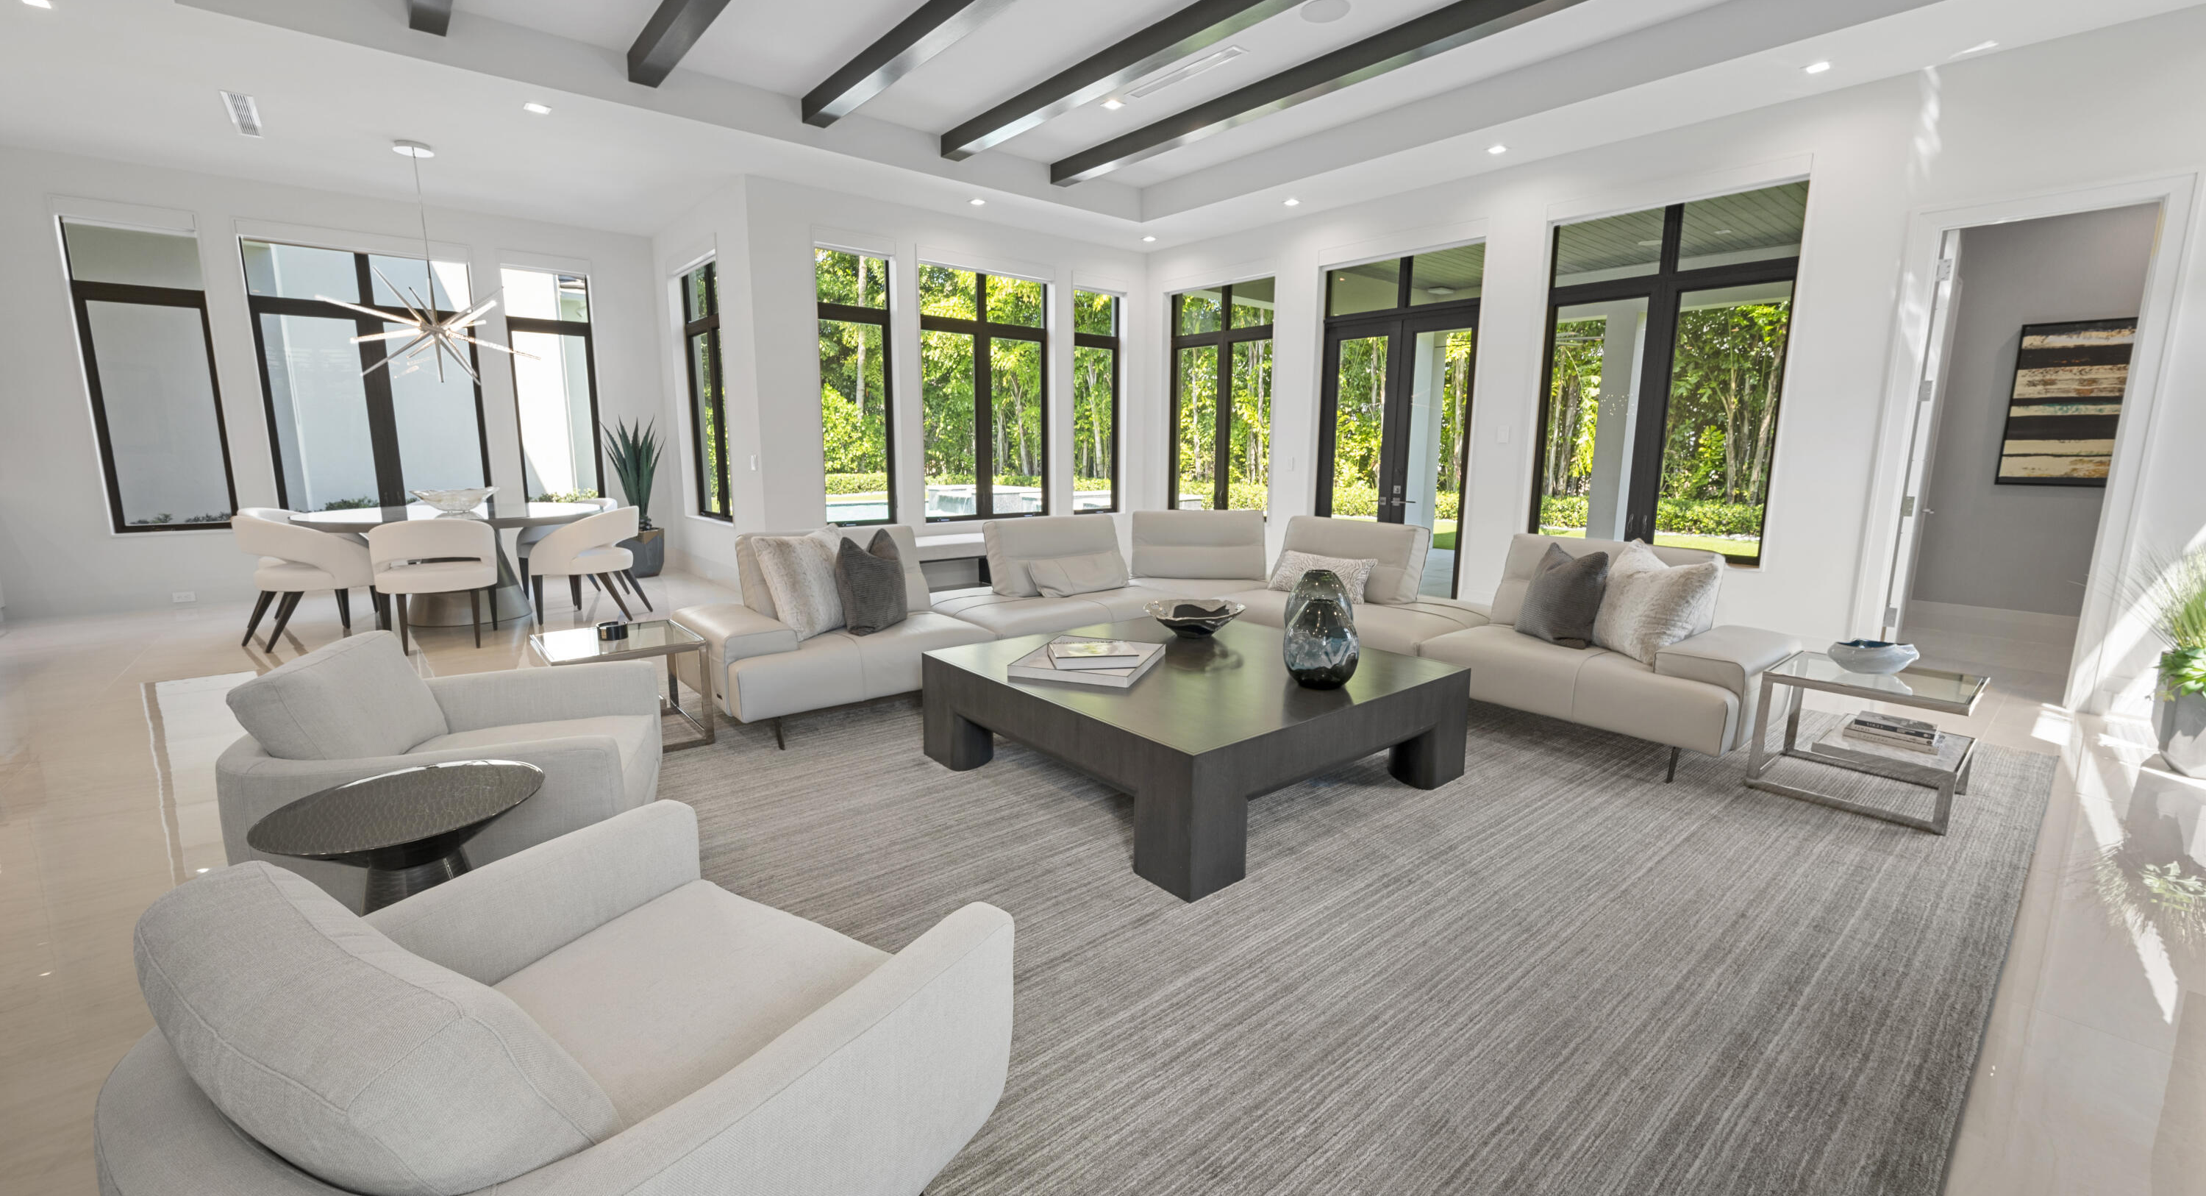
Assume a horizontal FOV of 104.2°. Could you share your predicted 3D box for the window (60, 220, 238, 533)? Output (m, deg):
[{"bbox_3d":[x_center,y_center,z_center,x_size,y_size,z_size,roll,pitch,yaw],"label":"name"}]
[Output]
[{"bbox_3d":[-7.038,-1.598,6.379,0.665,2.205,0.120,-8,12,-41],"label":"window"}]

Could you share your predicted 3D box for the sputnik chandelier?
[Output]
[{"bbox_3d":[-4.664,-2.275,5.917,1.214,1.545,1.177,-8,12,-41],"label":"sputnik chandelier"}]

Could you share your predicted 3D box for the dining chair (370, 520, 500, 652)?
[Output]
[{"bbox_3d":[-4.288,-0.104,5.540,0.603,0.806,0.598,-6,11,-37],"label":"dining chair"}]

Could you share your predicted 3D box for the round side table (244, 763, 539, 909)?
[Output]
[{"bbox_3d":[-1.363,0.671,1.731,0.450,0.570,0.450,-8,13,-40],"label":"round side table"}]

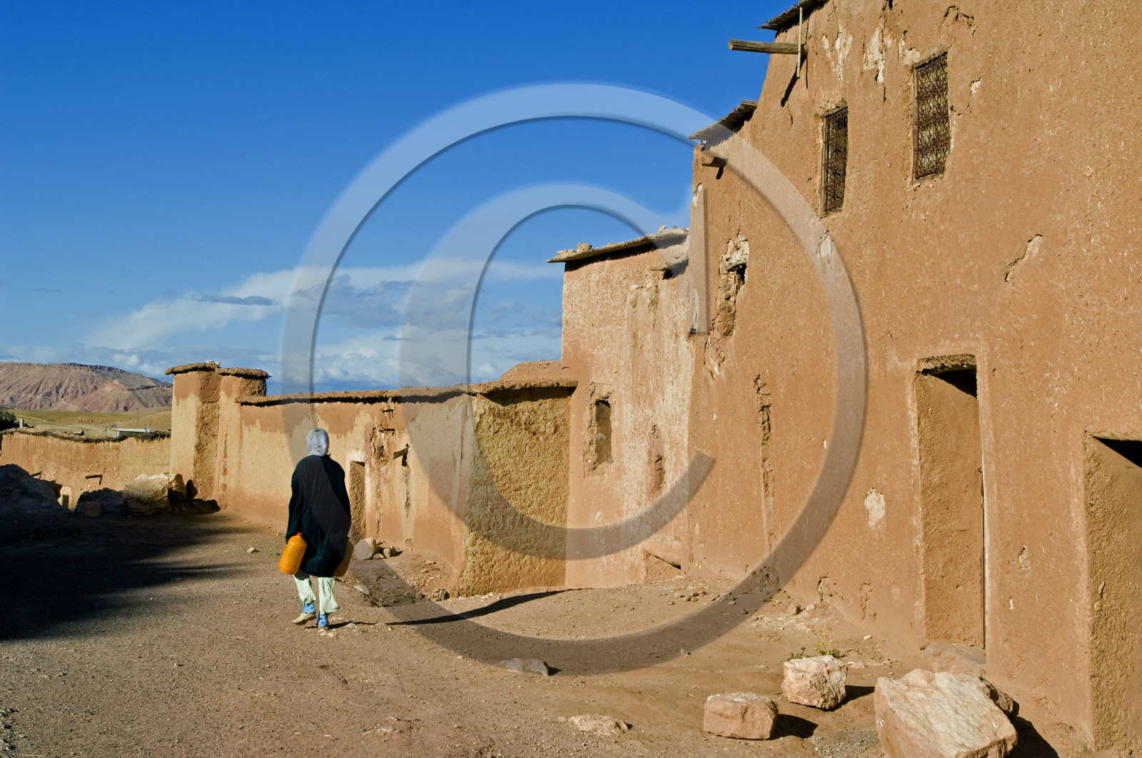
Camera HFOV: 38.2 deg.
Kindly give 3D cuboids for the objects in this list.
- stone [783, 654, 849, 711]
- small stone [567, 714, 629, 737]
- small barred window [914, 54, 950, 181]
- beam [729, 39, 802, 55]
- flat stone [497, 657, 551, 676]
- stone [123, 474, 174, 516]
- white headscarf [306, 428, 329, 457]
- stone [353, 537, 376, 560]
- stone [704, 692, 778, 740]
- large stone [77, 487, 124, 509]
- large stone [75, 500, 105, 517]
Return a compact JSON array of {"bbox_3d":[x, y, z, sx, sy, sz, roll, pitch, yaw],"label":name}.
[{"bbox_3d":[1.364,1.691,9.200,0.300,0.252,0.270,0,-1,25],"label":"stone"},{"bbox_3d":[0.142,1.798,8.550,0.295,0.069,0.177,0,-1,8],"label":"small stone"},{"bbox_3d":[2.697,-1.929,12.211,0.080,0.884,0.666,0,-1,-10],"label":"small barred window"},{"bbox_3d":[1.801,-3.048,15.124,0.710,0.100,0.100,0,-1,-10],"label":"beam"},{"bbox_3d":[-0.309,1.863,10.650,0.310,0.090,0.190,0,-1,20],"label":"flat stone"},{"bbox_3d":[-7.330,2.016,28.600,0.858,0.699,0.643,0,-1,-14],"label":"stone"},{"bbox_3d":[-2.037,0.509,13.250,0.190,0.235,0.220,0,-1,-12],"label":"white headscarf"},{"bbox_3d":[-2.269,1.869,18.100,0.250,0.240,0.250,0,-1,0],"label":"stone"},{"bbox_3d":[0.879,1.735,8.500,0.366,0.186,0.274,0,-1,10],"label":"stone"},{"bbox_3d":[-8.304,2.140,29.200,0.830,0.398,0.622,0,-1,-14],"label":"large stone"},{"bbox_3d":[-8.229,2.221,28.200,0.497,0.244,0.397,0,-1,-14],"label":"large stone"}]

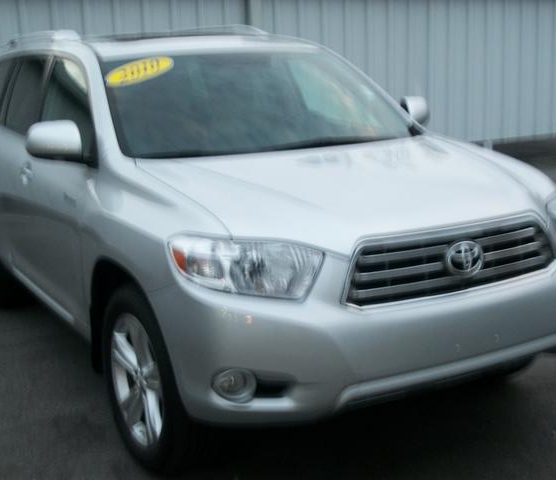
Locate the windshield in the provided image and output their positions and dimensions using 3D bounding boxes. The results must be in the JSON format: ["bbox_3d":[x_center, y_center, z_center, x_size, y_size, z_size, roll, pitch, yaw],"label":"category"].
[{"bbox_3d":[-0.116,-0.675,4.376,1.460,0.120,0.840,-9,47,-28],"label":"windshield"}]

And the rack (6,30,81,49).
[{"bbox_3d":[-1.424,-1.174,5.457,0.080,0.090,1.630,-9,14,-28],"label":"rack"}]

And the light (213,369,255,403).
[{"bbox_3d":[-0.149,0.500,3.122,0.145,0.105,0.070,-5,12,-10],"label":"light"}]

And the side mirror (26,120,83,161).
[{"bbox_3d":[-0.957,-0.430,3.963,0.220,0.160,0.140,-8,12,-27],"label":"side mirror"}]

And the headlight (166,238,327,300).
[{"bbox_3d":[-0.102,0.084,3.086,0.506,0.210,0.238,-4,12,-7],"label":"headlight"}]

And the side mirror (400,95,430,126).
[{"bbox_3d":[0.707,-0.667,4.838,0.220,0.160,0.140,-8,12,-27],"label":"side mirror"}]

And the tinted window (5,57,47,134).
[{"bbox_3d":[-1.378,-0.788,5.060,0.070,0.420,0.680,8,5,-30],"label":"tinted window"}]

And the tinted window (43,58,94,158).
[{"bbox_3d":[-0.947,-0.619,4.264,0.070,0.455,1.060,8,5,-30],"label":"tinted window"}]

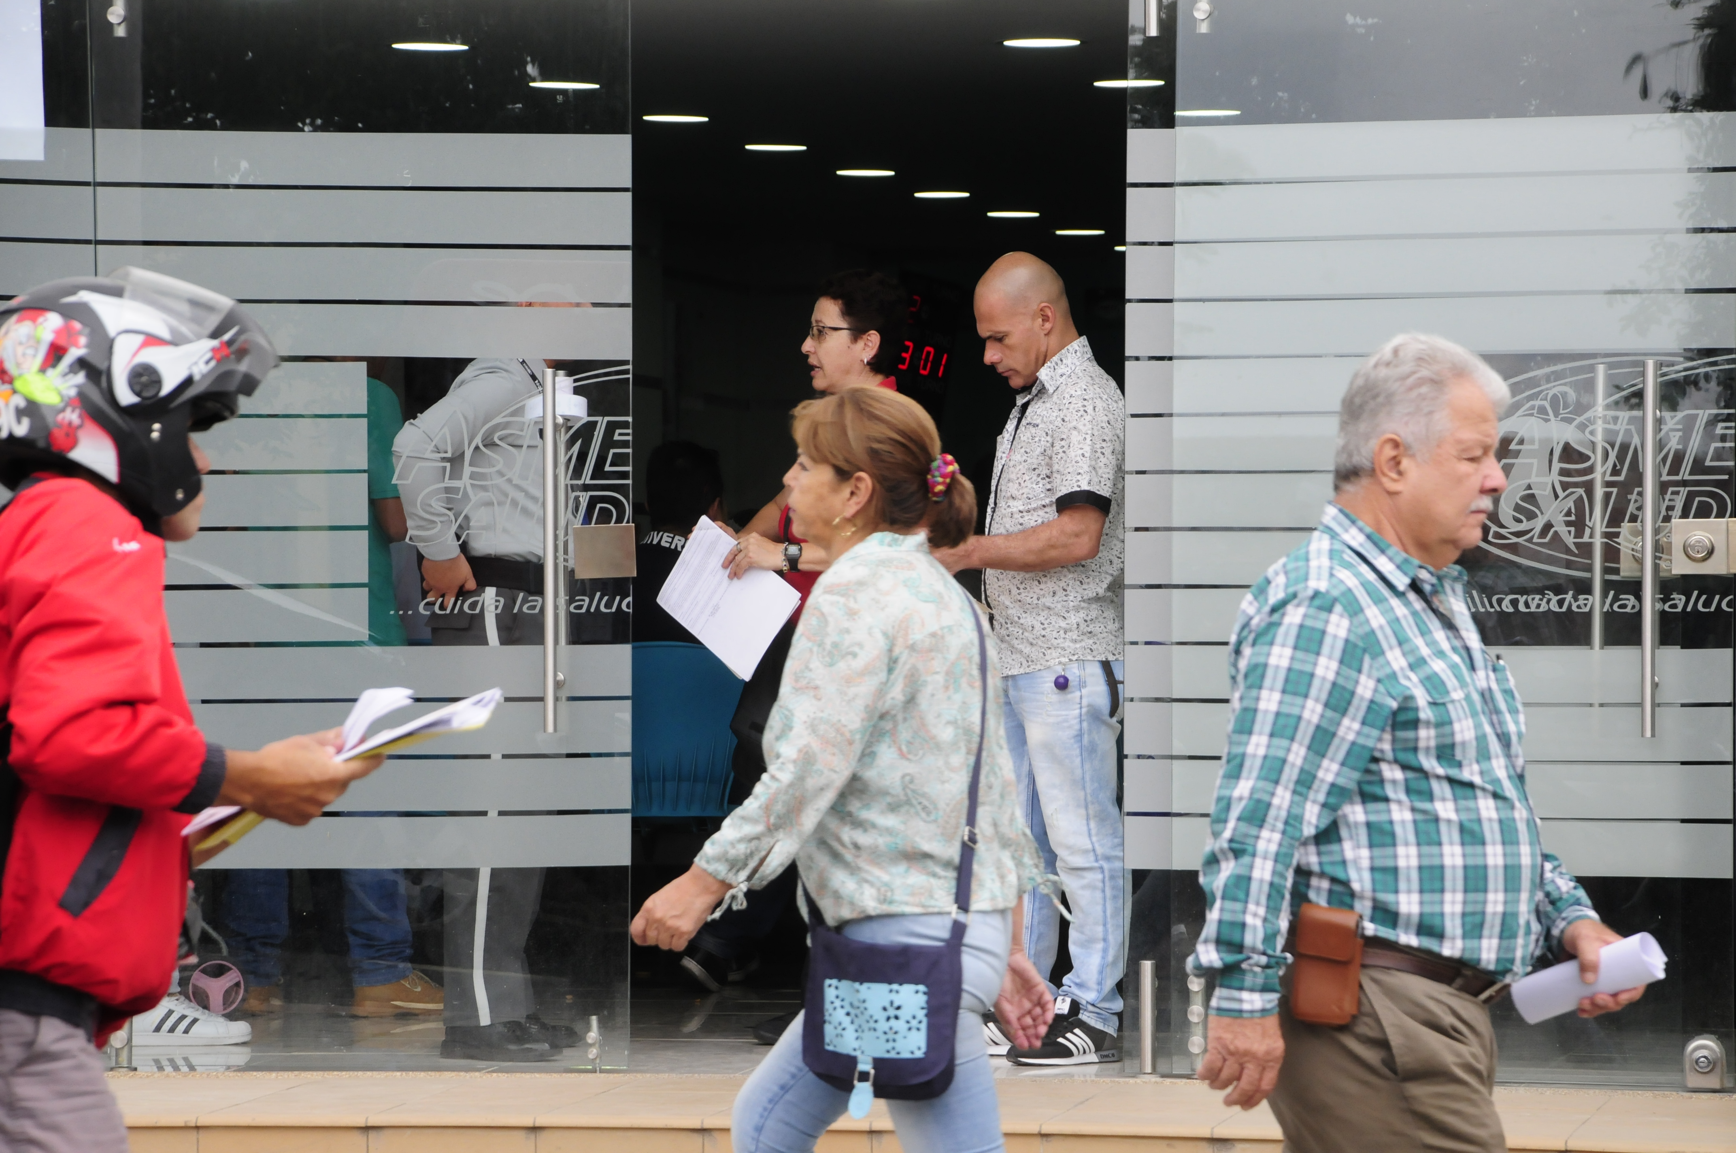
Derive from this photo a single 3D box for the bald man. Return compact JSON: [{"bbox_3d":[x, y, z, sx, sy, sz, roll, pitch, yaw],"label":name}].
[{"bbox_3d":[0.348,0.168,15.600,0.400,1.670,0.500,0,0,-20],"label":"bald man"}]

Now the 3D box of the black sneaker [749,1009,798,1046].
[{"bbox_3d":[-0.138,0.952,16.150,0.260,0.100,0.100,0,0,-6],"label":"black sneaker"}]

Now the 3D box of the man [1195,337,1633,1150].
[{"bbox_3d":[0.646,0.551,9.000,0.520,1.690,0.600,0,0,18],"label":"man"}]

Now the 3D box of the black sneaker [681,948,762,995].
[{"bbox_3d":[-0.361,0.929,17.900,0.110,0.115,0.260,27,0,-20],"label":"black sneaker"}]

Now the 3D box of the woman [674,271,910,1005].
[{"bbox_3d":[-0.123,0.172,16.150,0.420,1.640,0.460,0,0,-16],"label":"woman"}]

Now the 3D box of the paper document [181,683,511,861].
[{"bbox_3d":[-0.558,0.186,7.900,0.360,0.075,0.230,-25,0,0],"label":"paper document"}]

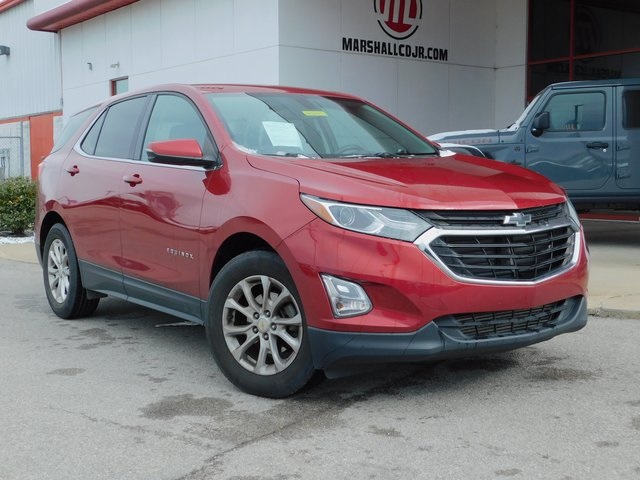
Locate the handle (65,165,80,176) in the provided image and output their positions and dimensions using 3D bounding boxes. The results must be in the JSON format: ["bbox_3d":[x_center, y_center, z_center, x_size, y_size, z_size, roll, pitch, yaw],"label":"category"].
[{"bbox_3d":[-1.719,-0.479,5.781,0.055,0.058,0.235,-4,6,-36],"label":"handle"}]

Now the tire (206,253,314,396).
[{"bbox_3d":[-0.225,0.394,4.021,0.722,0.716,0.230,3,6,33],"label":"tire"}]

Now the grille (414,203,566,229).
[{"bbox_3d":[0.873,-0.102,3.820,1.060,0.125,0.200,-4,6,-36],"label":"grille"}]

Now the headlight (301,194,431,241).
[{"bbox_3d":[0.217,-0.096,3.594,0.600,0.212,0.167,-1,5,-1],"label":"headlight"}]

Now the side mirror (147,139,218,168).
[{"bbox_3d":[-0.705,-0.448,4.259,0.260,0.155,0.240,-4,6,-36],"label":"side mirror"}]

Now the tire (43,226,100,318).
[{"bbox_3d":[-1.851,0.221,6.201,0.230,0.716,0.722,-4,6,-36],"label":"tire"}]

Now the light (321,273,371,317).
[{"bbox_3d":[0.113,0.245,3.574,0.231,0.192,0.080,0,5,1],"label":"light"}]

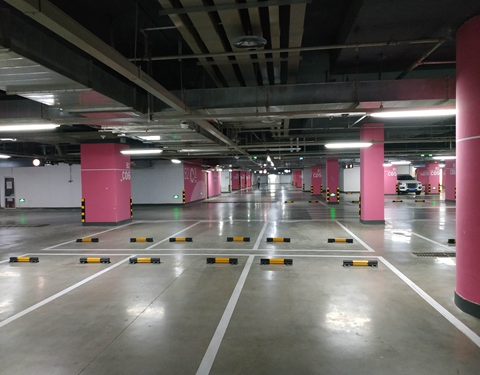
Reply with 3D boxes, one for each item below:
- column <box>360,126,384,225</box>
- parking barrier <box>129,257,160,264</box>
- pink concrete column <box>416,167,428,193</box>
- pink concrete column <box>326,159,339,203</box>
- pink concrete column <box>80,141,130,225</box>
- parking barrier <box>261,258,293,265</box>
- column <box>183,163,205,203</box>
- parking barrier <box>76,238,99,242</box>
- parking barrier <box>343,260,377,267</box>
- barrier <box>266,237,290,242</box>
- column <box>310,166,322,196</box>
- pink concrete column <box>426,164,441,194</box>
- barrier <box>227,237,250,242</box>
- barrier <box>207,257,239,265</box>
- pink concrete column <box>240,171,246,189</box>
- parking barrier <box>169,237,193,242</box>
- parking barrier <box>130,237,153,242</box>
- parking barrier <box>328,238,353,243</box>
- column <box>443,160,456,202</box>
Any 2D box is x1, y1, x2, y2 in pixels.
[{"bbox_3d":[4.223,-0.447,11.122,0.650,3.220,0.610,-1,1,8],"label":"column"},{"bbox_3d":[-1.768,1.365,6.508,0.560,0.097,0.110,-1,1,8],"label":"parking barrier"},{"bbox_3d":[15.798,-0.668,29.726,0.839,2.500,0.889,-1,1,8],"label":"pink concrete column"},{"bbox_3d":[5.584,-0.386,20.770,0.661,2.750,0.691,-1,1,8],"label":"pink concrete column"},{"bbox_3d":[-4.949,-0.102,12.972,1.303,2.960,1.283,-1,1,8],"label":"pink concrete column"},{"bbox_3d":[0.650,1.317,6.178,0.560,0.097,0.110,-1,1,8],"label":"parking barrier"},{"bbox_3d":[-3.514,-0.340,24.767,0.750,2.700,5.000,-1,1,8],"label":"column"},{"bbox_3d":[-4.009,1.389,9.184,0.580,0.105,0.150,-1,1,8],"label":"parking barrier"},{"bbox_3d":[2.046,1.292,5.925,0.560,0.097,0.110,-1,1,8],"label":"parking barrier"},{"bbox_3d":[0.963,1.297,8.606,0.580,0.105,0.150,-1,1,8],"label":"barrier"},{"bbox_3d":[6.546,-0.648,29.551,0.880,2.620,0.800,-1,1,8],"label":"column"},{"bbox_3d":[15.852,-0.717,28.448,0.849,2.650,0.839,-1,1,8],"label":"pink concrete column"},{"bbox_3d":[-0.025,1.315,8.737,0.580,0.105,0.150,-1,1,8],"label":"barrier"},{"bbox_3d":[-0.315,1.369,6.465,0.580,0.105,0.150,-1,1,8],"label":"barrier"},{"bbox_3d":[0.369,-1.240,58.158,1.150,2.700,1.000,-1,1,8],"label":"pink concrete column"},{"bbox_3d":[-1.467,1.305,8.703,0.560,0.097,0.110,-1,1,8],"label":"parking barrier"},{"bbox_3d":[-2.476,1.325,8.818,0.560,0.097,0.110,-1,1,8],"label":"parking barrier"},{"bbox_3d":[2.426,1.271,8.373,0.580,0.105,0.150,-1,1,8],"label":"parking barrier"},{"bbox_3d":[12.114,-0.390,19.162,0.839,2.550,1.086,-1,1,8],"label":"column"}]

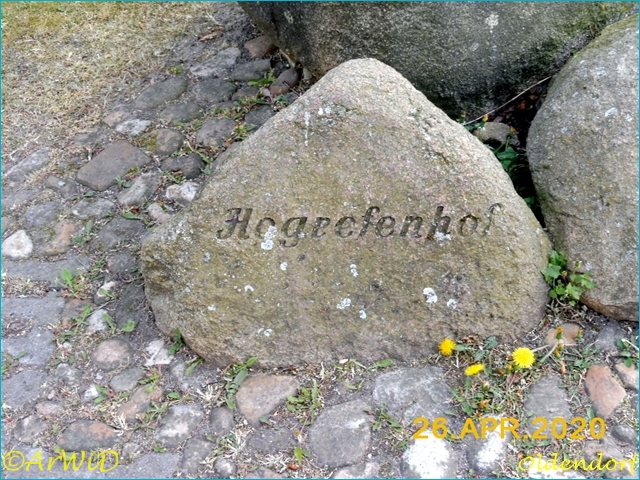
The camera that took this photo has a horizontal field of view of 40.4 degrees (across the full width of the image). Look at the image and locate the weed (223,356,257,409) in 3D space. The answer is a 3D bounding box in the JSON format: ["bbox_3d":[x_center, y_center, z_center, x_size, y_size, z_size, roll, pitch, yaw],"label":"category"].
[{"bbox_3d":[-0.158,0.280,1.710,0.064,0.045,0.090,0,40,0],"label":"weed"}]

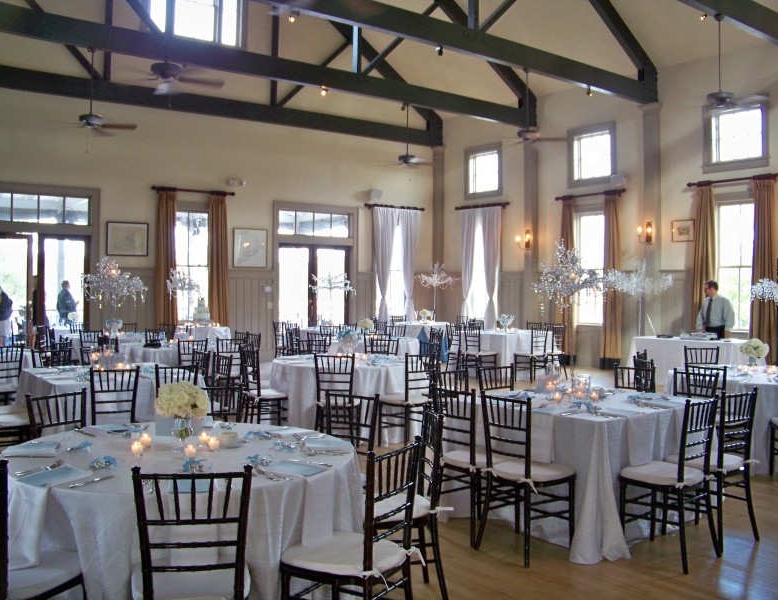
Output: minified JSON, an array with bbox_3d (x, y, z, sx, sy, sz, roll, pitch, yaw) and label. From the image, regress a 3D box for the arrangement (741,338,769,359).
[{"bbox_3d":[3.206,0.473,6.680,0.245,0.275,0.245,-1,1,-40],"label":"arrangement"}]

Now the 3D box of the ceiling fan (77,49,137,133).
[{"bbox_3d":[-3.949,-2.794,10.120,1.313,1.071,1.313,-1,1,-38],"label":"ceiling fan"}]

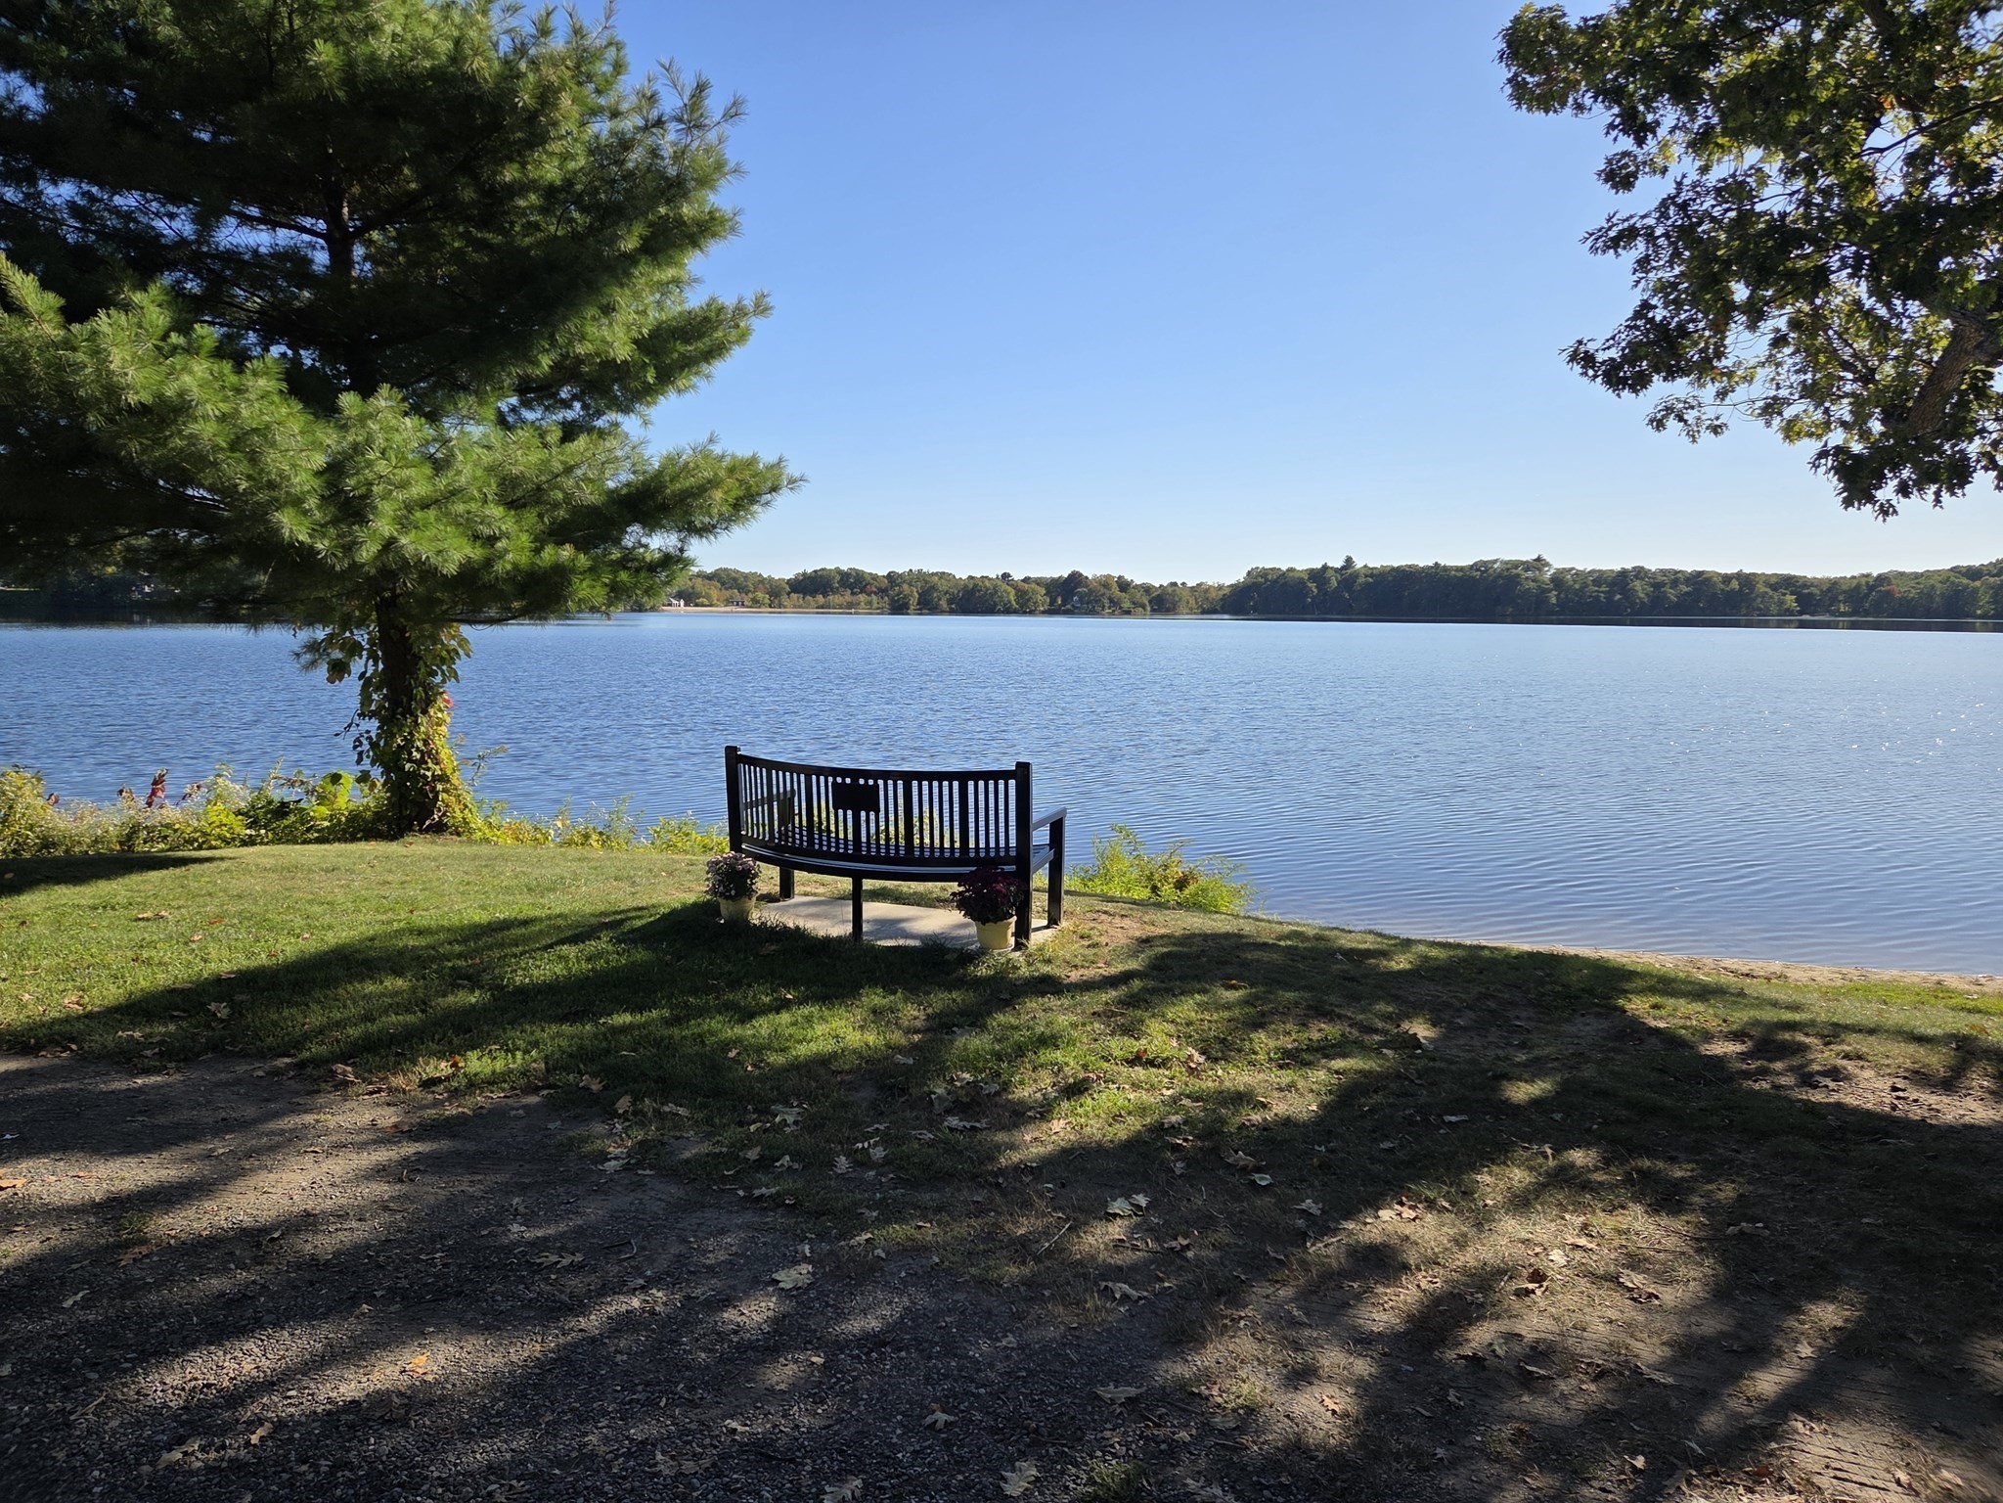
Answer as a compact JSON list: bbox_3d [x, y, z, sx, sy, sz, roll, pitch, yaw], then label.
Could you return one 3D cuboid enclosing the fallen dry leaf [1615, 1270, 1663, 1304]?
[{"bbox_3d":[1.561,1.309,3.257,0.080,0.025,0.120,-2,7,-22],"label":"fallen dry leaf"}]

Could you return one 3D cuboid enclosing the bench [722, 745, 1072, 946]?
[{"bbox_3d":[-0.605,0.462,7.095,1.770,0.925,0.810,3,7,22],"label":"bench"}]

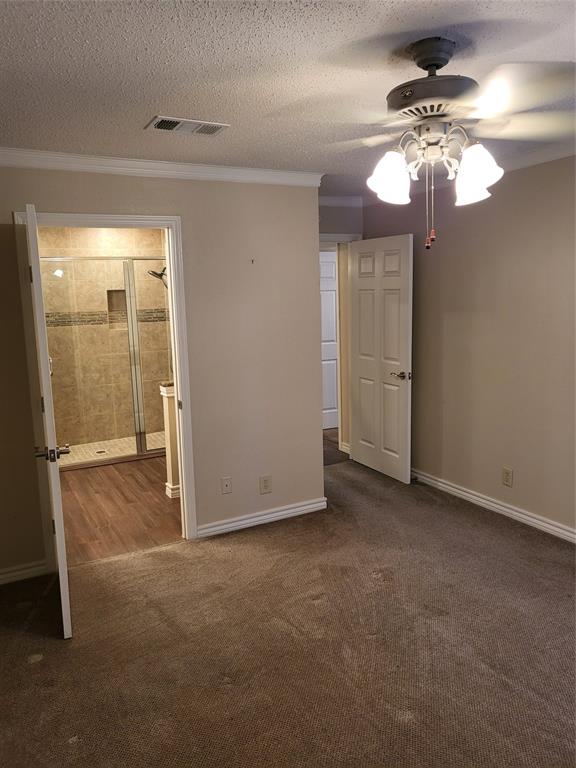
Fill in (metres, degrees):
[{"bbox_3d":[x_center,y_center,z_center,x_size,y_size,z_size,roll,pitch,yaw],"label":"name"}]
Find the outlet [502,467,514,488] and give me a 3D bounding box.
[{"bbox_3d":[1.586,0.674,4.150,0.012,0.122,0.079,-6,10,-27],"label":"outlet"}]

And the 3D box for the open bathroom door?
[{"bbox_3d":[-1.245,0.173,2.993,0.037,2.018,0.815,-5,9,-23],"label":"open bathroom door"}]

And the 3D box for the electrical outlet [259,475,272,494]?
[{"bbox_3d":[-0.159,0.726,4.150,0.079,0.122,0.012,-6,10,-27],"label":"electrical outlet"}]

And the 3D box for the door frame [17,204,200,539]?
[{"bbox_3d":[-1.094,0.042,3.616,0.955,2.116,0.130,-6,10,-27],"label":"door frame"}]

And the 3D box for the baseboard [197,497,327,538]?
[{"bbox_3d":[-0.167,0.958,4.174,1.030,0.090,0.018,-6,10,-27],"label":"baseboard"}]

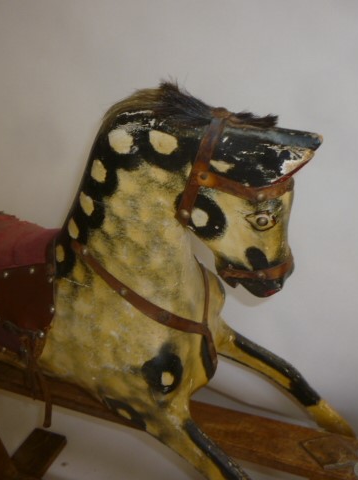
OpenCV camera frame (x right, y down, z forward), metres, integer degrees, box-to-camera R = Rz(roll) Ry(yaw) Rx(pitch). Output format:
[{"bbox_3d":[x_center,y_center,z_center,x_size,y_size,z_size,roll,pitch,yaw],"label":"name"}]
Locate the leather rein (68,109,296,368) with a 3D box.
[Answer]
[{"bbox_3d":[0.011,0.024,0.869,0.369,0.477,0.239,6,30,27],"label":"leather rein"}]

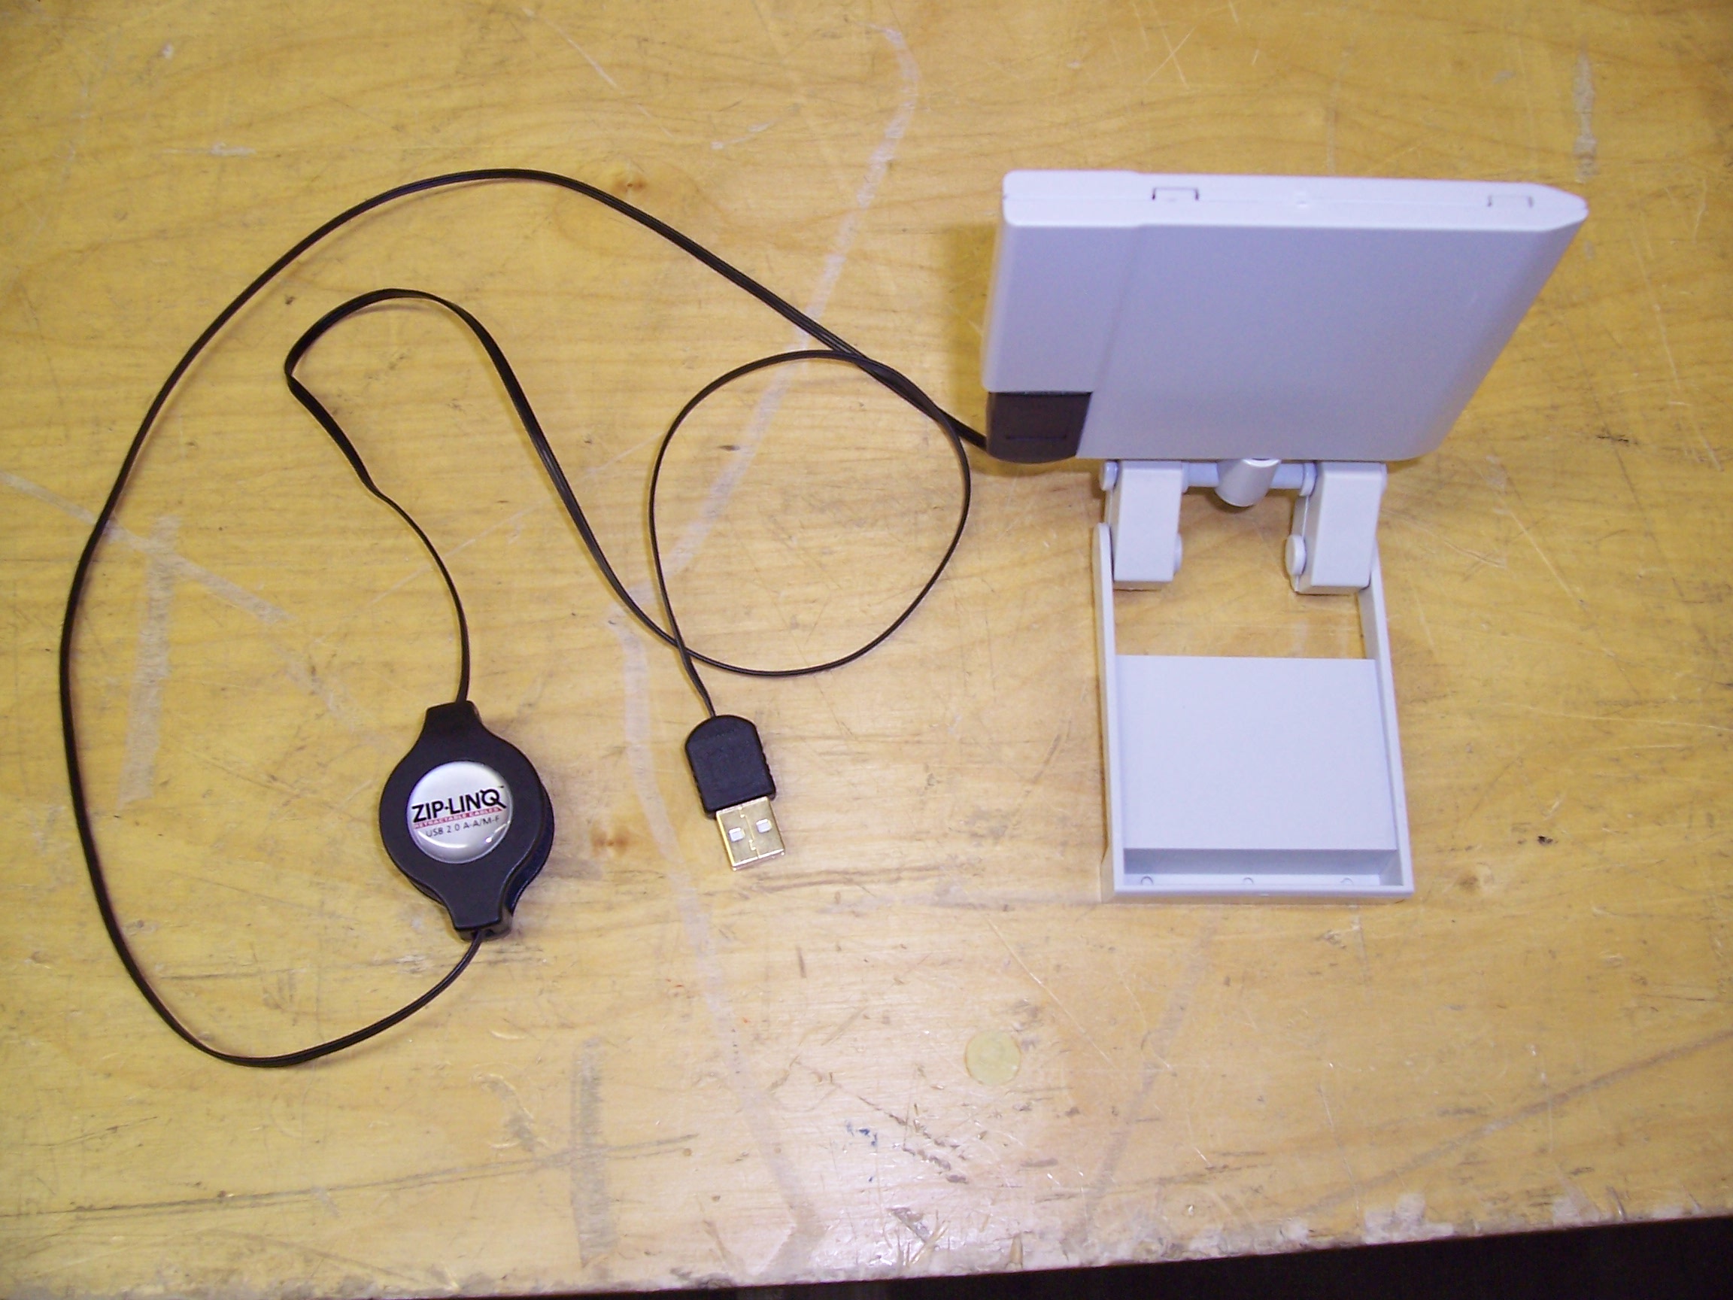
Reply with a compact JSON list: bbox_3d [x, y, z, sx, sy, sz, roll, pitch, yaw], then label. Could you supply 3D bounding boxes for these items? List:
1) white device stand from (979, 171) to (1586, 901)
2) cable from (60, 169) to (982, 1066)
[{"bbox_3d":[0.073,-0.014,0.335,0.099,0.121,0.103,0,68,1],"label":"white device stand"},{"bbox_3d":[-0.079,-0.021,0.395,0.213,0.018,0.229,0,68,1],"label":"cable"}]

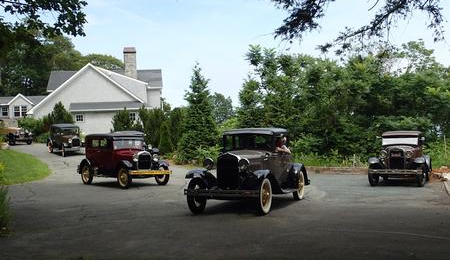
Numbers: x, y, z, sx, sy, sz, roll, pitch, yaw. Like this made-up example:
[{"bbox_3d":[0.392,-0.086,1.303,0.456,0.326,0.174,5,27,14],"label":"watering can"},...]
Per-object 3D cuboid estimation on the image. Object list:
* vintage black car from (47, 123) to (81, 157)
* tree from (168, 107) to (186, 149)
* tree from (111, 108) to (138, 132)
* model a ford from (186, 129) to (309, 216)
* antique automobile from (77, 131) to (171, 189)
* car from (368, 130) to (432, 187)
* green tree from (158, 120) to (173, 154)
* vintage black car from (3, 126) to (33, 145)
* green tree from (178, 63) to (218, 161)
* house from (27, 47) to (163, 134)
[{"bbox_3d":[-10.079,0.656,29.115,1.700,1.830,3.900,-1,3,-38],"label":"vintage black car"},{"bbox_3d":[-3.257,0.016,31.501,1.400,3.150,1.400,-1,0,0],"label":"tree"},{"bbox_3d":[-7.919,-0.162,36.002,2.200,3.240,2.200,-1,0,0],"label":"tree"},{"bbox_3d":[0.681,0.850,10.486,1.680,1.760,3.950,-1,-2,23],"label":"model a ford"},{"bbox_3d":[-3.652,1.036,16.142,1.680,1.820,3.980,1,-2,-41],"label":"antique automobile"},{"bbox_3d":[6.186,0.961,15.866,1.680,1.760,3.980,-1,-2,28],"label":"car"},{"bbox_3d":[-3.175,0.363,24.500,0.750,1.857,0.750,0,-2,0],"label":"green tree"},{"bbox_3d":[-19.560,0.607,42.499,1.700,1.780,3.900,-1,0,-43],"label":"vintage black car"},{"bbox_3d":[-1.404,-0.944,25.006,2.200,5.420,2.200,-1,0,0],"label":"green tree"},{"bbox_3d":[-12.567,-3.302,45.021,11.600,9.600,11.000,-1,0,0],"label":"house"}]

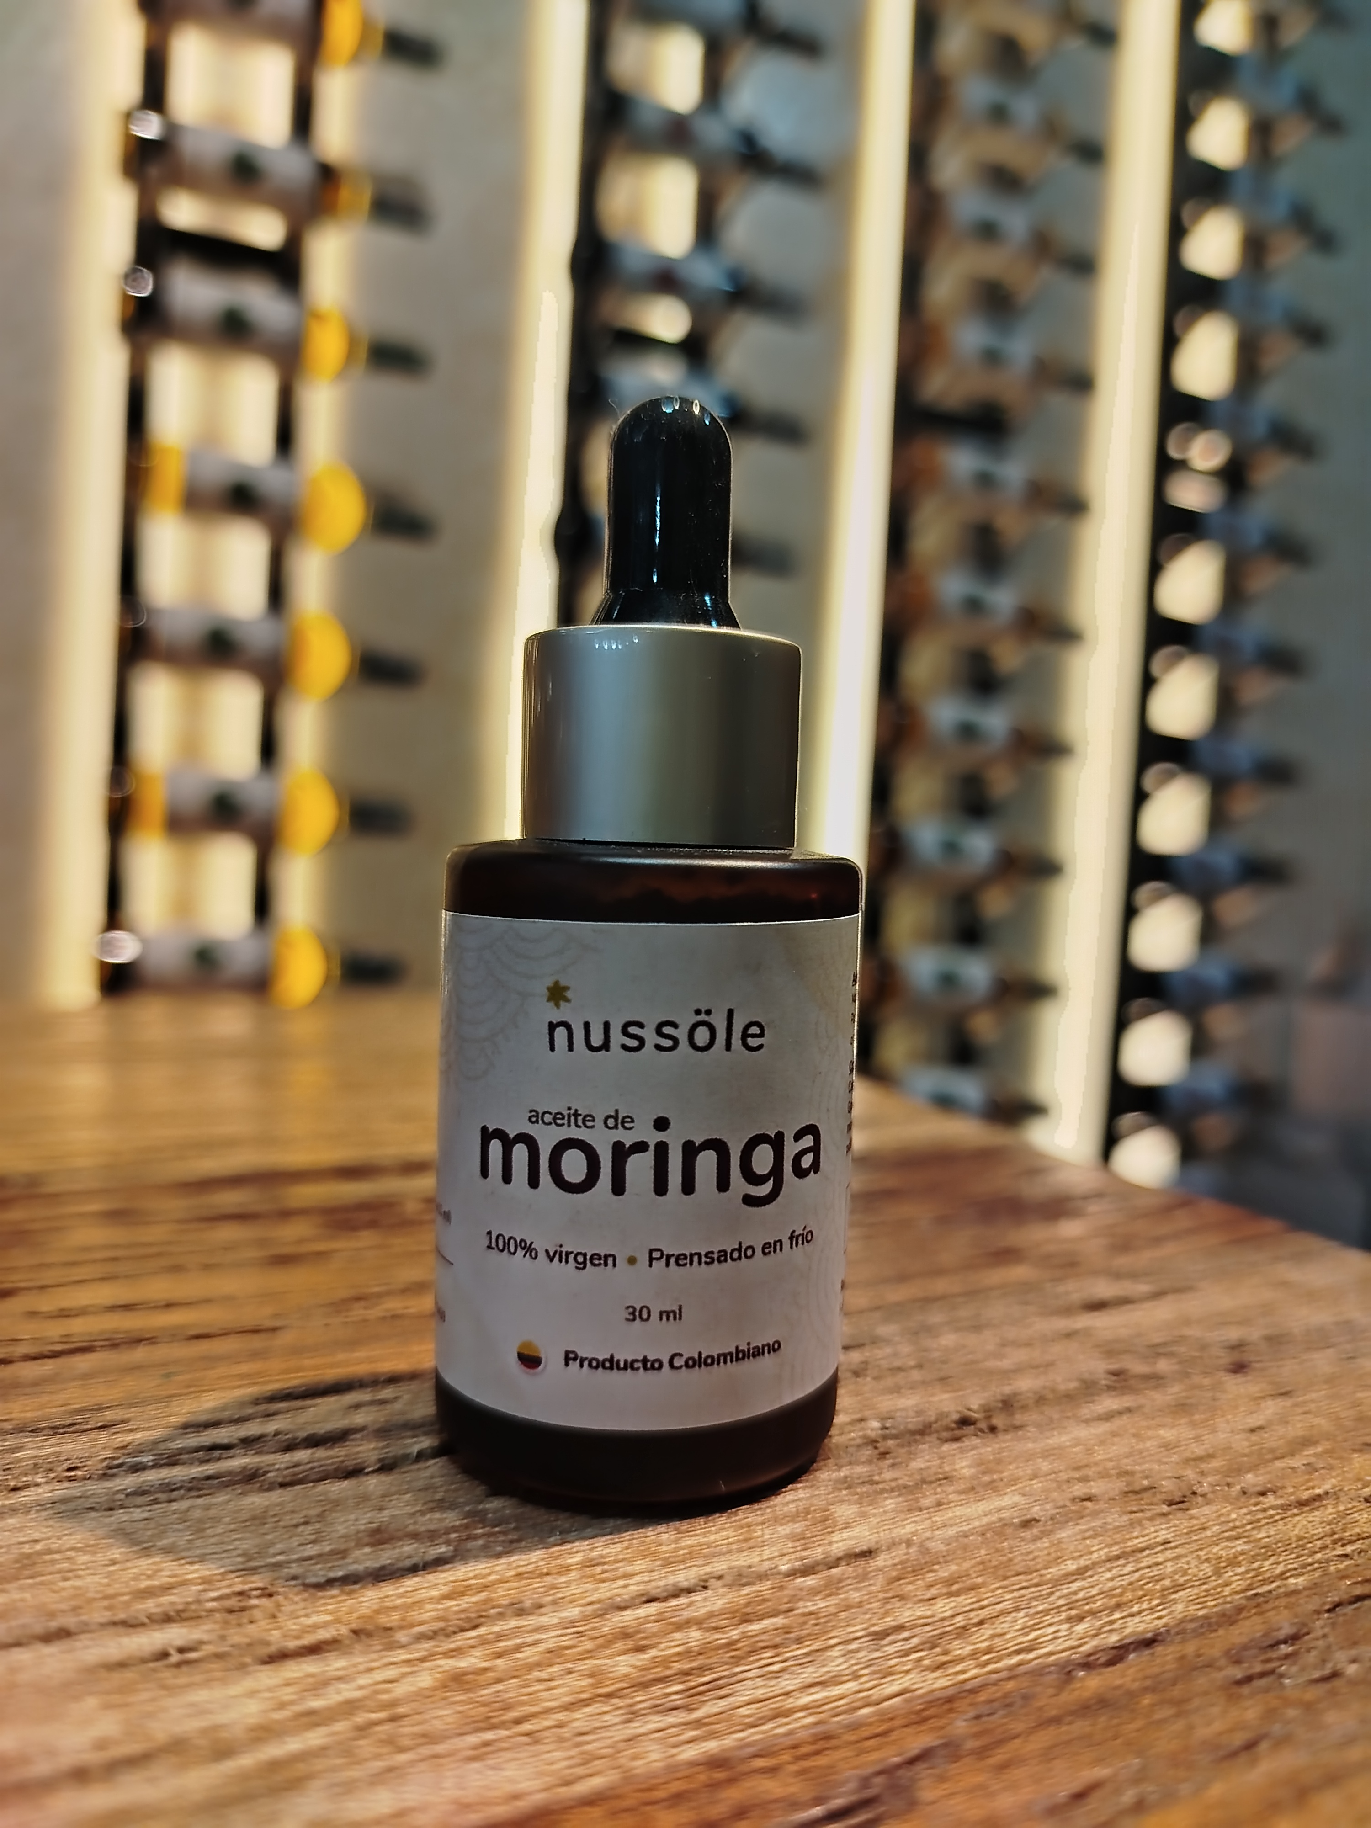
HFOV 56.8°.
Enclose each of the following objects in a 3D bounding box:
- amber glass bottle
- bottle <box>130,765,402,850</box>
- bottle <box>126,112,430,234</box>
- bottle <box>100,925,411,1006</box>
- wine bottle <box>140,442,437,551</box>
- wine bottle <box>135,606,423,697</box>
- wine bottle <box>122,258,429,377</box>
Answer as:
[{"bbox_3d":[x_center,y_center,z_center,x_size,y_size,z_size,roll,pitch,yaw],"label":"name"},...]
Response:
[{"bbox_3d":[-0.003,0.000,0.107,0.035,0.085,0.035,2,3,-1],"label":"amber glass bottle"},{"bbox_3d":[-0.439,-0.107,1.329,0.300,0.076,0.076,4,1,-21],"label":"bottle"},{"bbox_3d":[-0.416,-0.754,1.303,0.300,0.076,0.076,4,1,-21],"label":"bottle"},{"bbox_3d":[-0.449,0.052,1.335,0.300,0.076,0.076,4,1,-21],"label":"bottle"},{"bbox_3d":[-0.417,-0.433,1.320,0.300,0.076,0.076,4,1,-21],"label":"wine bottle"},{"bbox_3d":[-0.428,-0.272,1.325,0.300,0.076,0.076,4,1,-21],"label":"wine bottle"},{"bbox_3d":[-0.419,-0.609,1.309,0.300,0.076,0.076,4,1,-21],"label":"wine bottle"}]

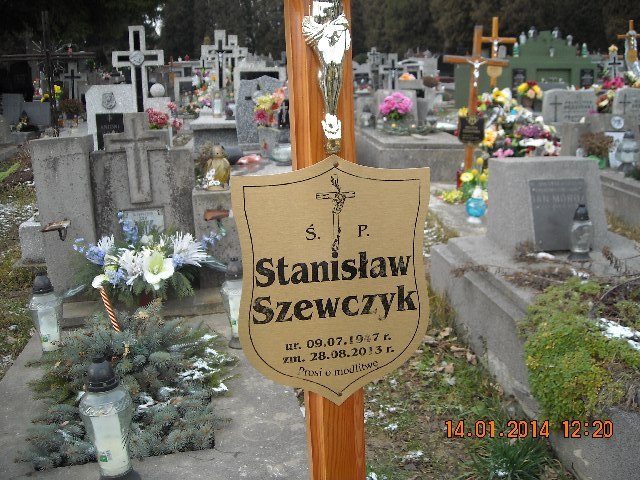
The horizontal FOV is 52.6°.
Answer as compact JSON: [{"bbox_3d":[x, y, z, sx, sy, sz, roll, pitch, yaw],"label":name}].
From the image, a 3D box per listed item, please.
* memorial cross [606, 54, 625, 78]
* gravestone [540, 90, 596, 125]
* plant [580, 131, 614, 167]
[{"bbox_3d":[5.746,-3.326,12.583,0.340,0.540,0.100,-2,15,-5],"label":"memorial cross"},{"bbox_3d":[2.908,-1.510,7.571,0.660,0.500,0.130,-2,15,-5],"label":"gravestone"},{"bbox_3d":[2.484,-0.801,5.792,0.290,0.320,0.280,-2,15,-7],"label":"plant"}]

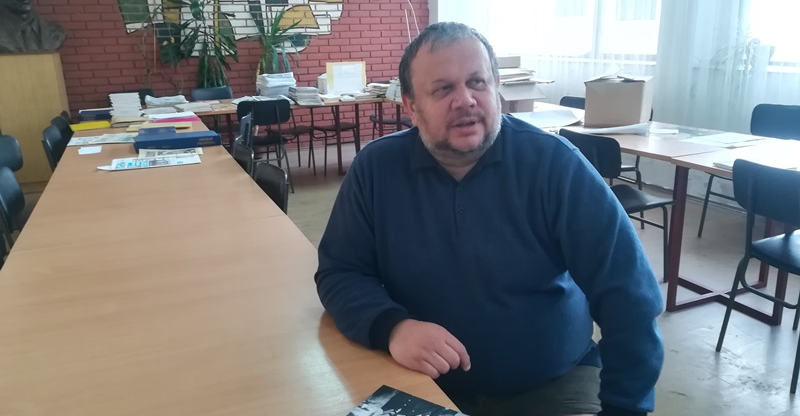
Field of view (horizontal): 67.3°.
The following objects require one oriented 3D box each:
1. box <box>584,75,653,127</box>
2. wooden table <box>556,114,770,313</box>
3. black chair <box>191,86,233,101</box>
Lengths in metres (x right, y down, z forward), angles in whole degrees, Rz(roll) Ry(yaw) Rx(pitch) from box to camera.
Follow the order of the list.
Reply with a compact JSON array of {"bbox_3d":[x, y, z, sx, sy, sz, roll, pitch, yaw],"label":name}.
[{"bbox_3d":[1.361,-0.660,3.739,0.325,0.275,0.420,7,18,27],"label":"box"},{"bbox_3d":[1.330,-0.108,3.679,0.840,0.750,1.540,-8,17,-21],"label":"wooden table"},{"bbox_3d":[-1.802,-0.762,6.037,0.430,0.820,0.520,-8,17,-23],"label":"black chair"}]

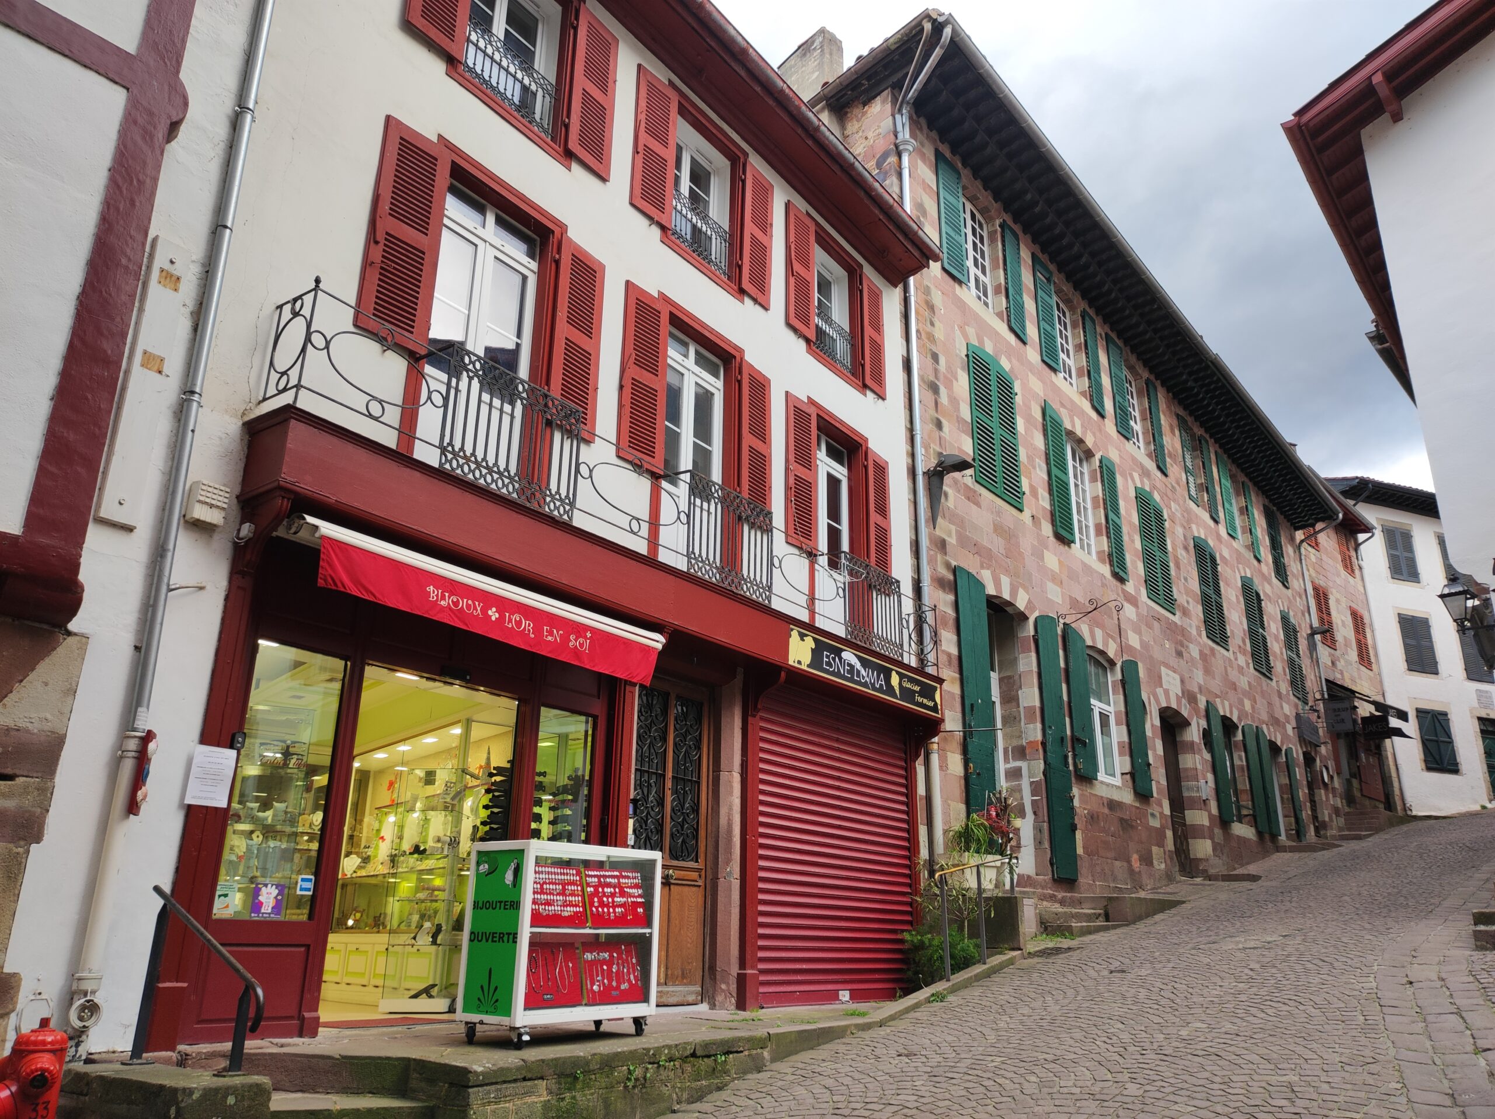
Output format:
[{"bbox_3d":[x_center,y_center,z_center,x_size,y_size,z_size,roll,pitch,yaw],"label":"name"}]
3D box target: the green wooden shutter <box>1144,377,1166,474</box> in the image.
[{"bbox_3d":[8.799,-2.878,23.187,0.060,2.230,0.690,-15,-25,37],"label":"green wooden shutter"}]

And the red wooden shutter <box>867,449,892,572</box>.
[{"bbox_3d":[1.620,-0.450,13.018,0.055,1.770,0.550,-14,-24,34],"label":"red wooden shutter"}]

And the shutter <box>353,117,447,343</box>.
[{"bbox_3d":[-2.489,-2.376,7.833,0.055,1.760,0.550,-14,-24,34],"label":"shutter"}]

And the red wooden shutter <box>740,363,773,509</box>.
[{"bbox_3d":[0.101,-1.167,11.103,0.055,1.770,0.555,-14,-24,34],"label":"red wooden shutter"}]

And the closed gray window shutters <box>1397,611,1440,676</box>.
[{"bbox_3d":[21.548,2.722,34.632,1.350,1.898,0.100,8,-21,-20],"label":"closed gray window shutters"}]

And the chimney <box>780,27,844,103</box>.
[{"bbox_3d":[0.892,-6.645,15.205,0.383,1.102,0.904,19,-27,-41],"label":"chimney"}]

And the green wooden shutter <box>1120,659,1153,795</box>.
[{"bbox_3d":[6.393,2.717,17.682,0.050,2.230,0.750,-14,-24,37],"label":"green wooden shutter"}]

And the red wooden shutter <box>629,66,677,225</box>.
[{"bbox_3d":[-0.859,-3.851,10.065,0.050,1.575,0.528,-16,-26,38],"label":"red wooden shutter"}]

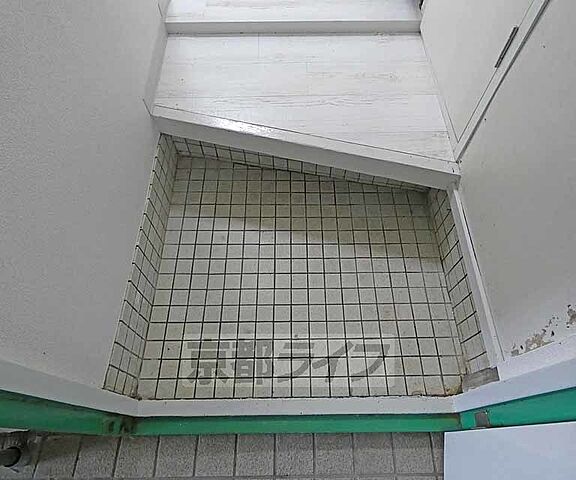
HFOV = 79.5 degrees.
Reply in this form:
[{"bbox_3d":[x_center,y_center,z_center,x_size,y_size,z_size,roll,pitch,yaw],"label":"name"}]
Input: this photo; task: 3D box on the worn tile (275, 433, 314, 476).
[{"bbox_3d":[0.017,0.556,0.903,0.097,0.012,0.094,0,62,0],"label":"worn tile"}]

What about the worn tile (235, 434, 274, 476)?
[{"bbox_3d":[-0.085,0.557,0.902,0.097,0.012,0.094,0,62,0],"label":"worn tile"}]

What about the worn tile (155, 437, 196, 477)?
[{"bbox_3d":[-0.288,0.558,0.901,0.097,0.012,0.094,0,62,0],"label":"worn tile"}]

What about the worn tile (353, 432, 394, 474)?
[{"bbox_3d":[0.221,0.554,0.905,0.097,0.012,0.094,0,62,0],"label":"worn tile"}]

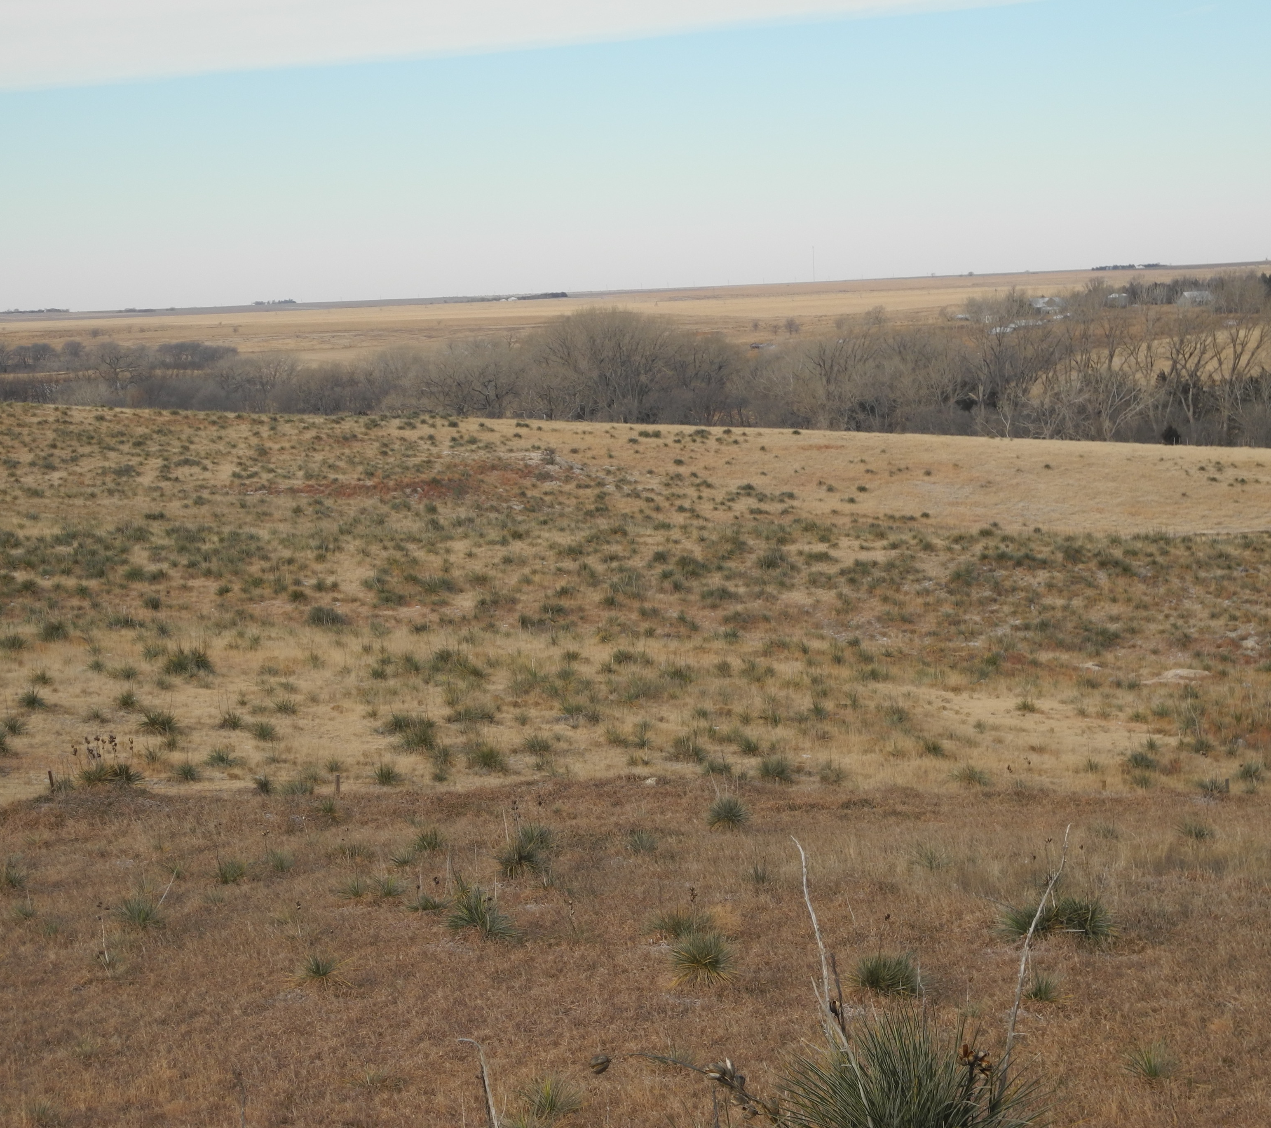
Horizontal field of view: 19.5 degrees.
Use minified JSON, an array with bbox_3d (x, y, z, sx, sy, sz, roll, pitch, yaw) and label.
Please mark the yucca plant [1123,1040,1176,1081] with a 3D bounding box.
[{"bbox_3d":[4.315,4.162,31.000,0.454,0.310,0.454,-2,4,8],"label":"yucca plant"}]

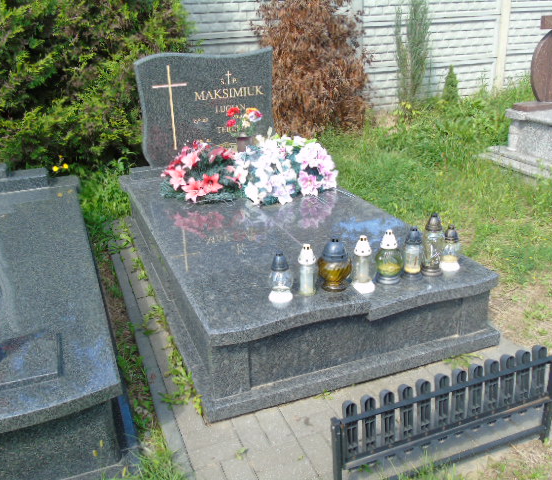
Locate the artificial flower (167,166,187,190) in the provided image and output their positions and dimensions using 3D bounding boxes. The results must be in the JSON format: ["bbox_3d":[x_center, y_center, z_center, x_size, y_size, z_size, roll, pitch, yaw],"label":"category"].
[{"bbox_3d":[-0.654,-0.405,3.527,0.130,0.150,0.110,7,23,17],"label":"artificial flower"}]

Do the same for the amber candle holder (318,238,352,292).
[{"bbox_3d":[0.257,0.098,2.261,0.135,0.228,0.135,0,22,0],"label":"amber candle holder"}]

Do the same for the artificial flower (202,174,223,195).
[{"bbox_3d":[-0.418,-0.372,3.528,0.130,0.135,0.100,-3,22,-6],"label":"artificial flower"}]

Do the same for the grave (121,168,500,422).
[{"bbox_3d":[-0.070,-0.012,3.278,1.420,0.410,2.500,-9,23,-21],"label":"grave"}]

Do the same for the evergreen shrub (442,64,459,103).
[{"bbox_3d":[2.098,-1.836,6.362,0.190,0.458,0.190,-9,23,-21],"label":"evergreen shrub"}]

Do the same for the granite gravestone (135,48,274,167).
[{"bbox_3d":[-0.515,-1.010,4.087,1.050,0.835,0.090,-9,23,-20],"label":"granite gravestone"}]

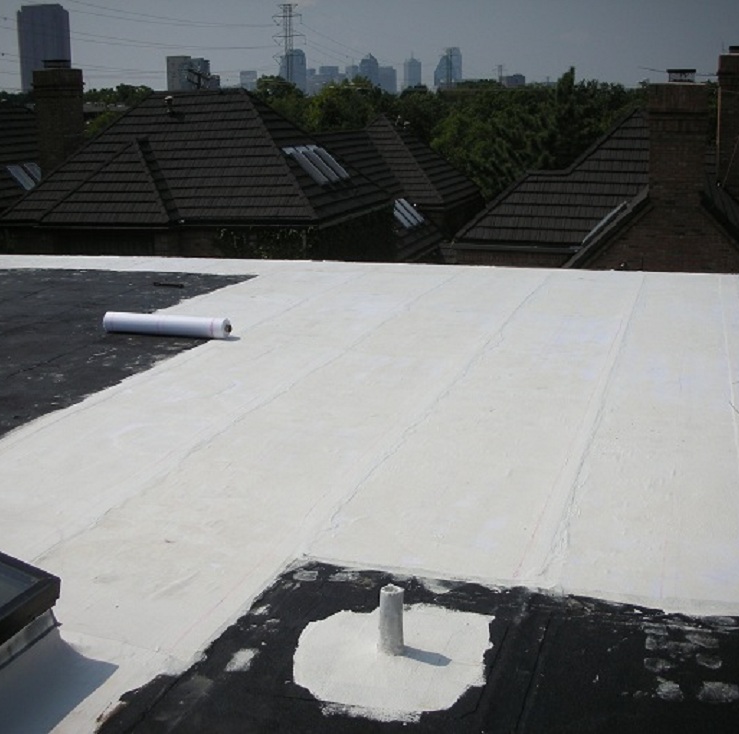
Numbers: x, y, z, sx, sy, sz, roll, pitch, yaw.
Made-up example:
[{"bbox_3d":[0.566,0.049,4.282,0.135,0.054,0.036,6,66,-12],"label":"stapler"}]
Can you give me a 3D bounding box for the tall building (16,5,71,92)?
[{"bbox_3d":[-439.173,-408.011,1365.149,66.000,171.000,58.000,-5,15,-16],"label":"tall building"}]

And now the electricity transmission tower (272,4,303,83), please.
[{"bbox_3d":[-19.730,-73.570,250.793,8.500,34.500,3.500,-2,15,-4],"label":"electricity transmission tower"}]

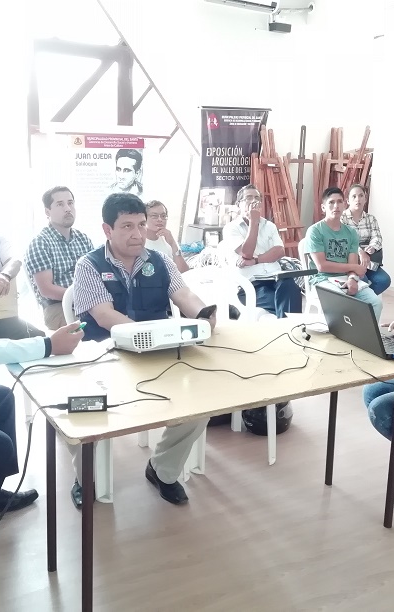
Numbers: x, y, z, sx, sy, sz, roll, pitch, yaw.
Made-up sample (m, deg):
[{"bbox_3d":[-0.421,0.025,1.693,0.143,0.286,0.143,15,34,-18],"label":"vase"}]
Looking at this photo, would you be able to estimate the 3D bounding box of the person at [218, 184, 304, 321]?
[{"bbox_3d":[0.456,-0.237,4.628,0.530,1.310,0.760,-2,12,-16],"label":"person"}]

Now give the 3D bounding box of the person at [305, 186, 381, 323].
[{"bbox_3d":[1.086,-0.226,4.648,0.490,1.310,0.760,-4,13,-24],"label":"person"}]

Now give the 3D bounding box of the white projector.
[{"bbox_3d":[-0.132,0.092,2.198,0.300,0.080,0.236,-7,7,-32],"label":"white projector"}]

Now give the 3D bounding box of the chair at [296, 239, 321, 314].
[{"bbox_3d":[1.010,0.008,4.339,0.450,0.880,0.520,-1,14,-12],"label":"chair"}]

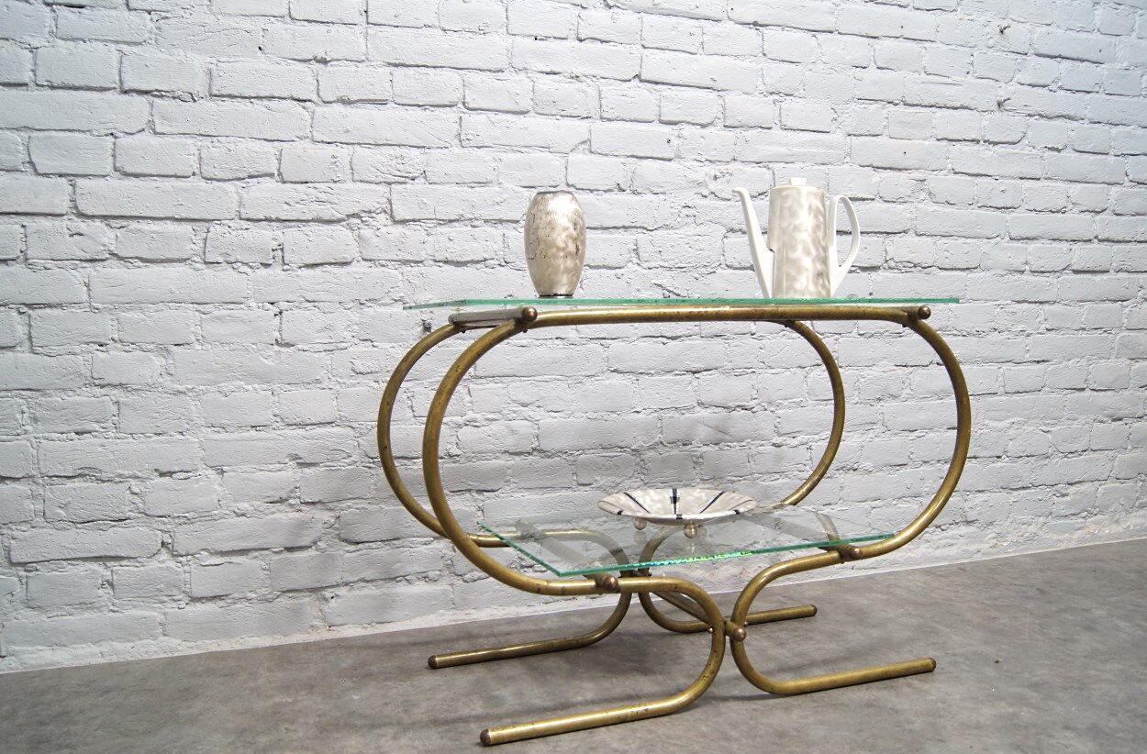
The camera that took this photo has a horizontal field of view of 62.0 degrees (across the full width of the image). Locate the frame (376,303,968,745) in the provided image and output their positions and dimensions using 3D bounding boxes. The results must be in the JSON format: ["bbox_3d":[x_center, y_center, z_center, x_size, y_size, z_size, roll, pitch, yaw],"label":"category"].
[{"bbox_3d":[0.179,0.190,1.633,0.951,0.629,0.440,-2,3,-21],"label":"frame"}]

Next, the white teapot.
[{"bbox_3d":[0.391,-0.238,1.662,0.261,0.216,0.112,-2,3,-21],"label":"white teapot"}]

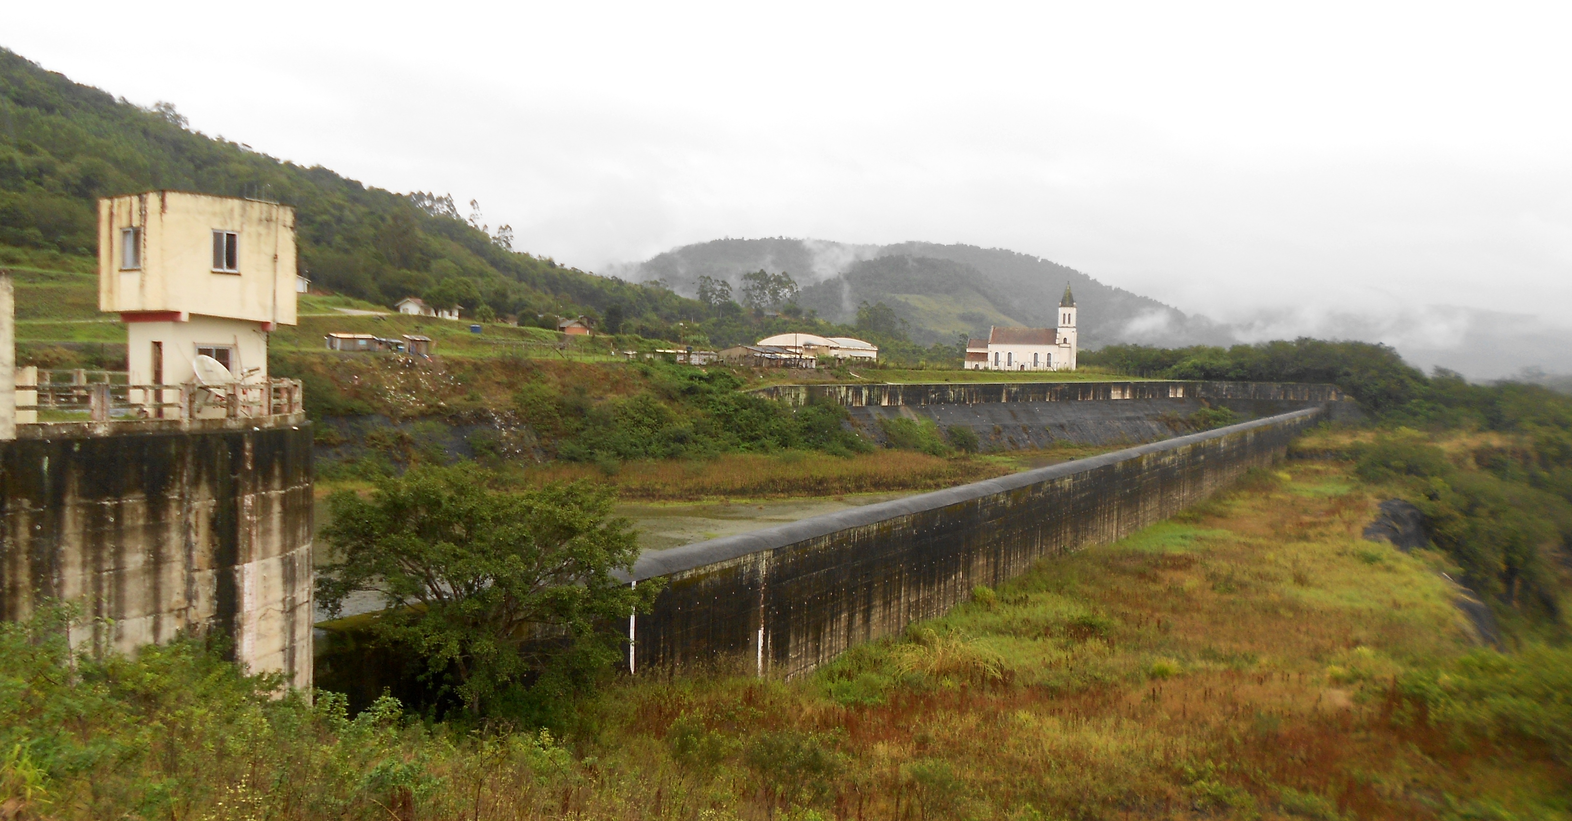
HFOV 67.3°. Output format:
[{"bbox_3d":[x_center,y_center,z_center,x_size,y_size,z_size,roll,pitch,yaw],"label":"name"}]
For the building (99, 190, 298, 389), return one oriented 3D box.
[{"bbox_3d":[-16.900,-2.800,34.000,3.950,6.300,3.950,2,3,41],"label":"building"}]

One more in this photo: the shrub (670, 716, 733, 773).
[{"bbox_3d":[-1.866,7.342,26.000,1.400,1.270,1.300,0,2,0],"label":"shrub"}]

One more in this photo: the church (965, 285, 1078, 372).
[{"bbox_3d":[62.471,-21.581,312.000,28.000,22.600,11.000,1,2,14],"label":"church"}]

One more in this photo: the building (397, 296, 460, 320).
[{"bbox_3d":[-77.317,-22.147,255.000,8.000,4.500,12.000,1,3,27],"label":"building"}]

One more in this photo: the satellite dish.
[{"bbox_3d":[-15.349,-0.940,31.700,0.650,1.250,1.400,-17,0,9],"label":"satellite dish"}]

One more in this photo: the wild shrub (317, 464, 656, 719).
[{"bbox_3d":[-8.520,5.070,33.500,9.000,7.100,7.800,-1,2,-14],"label":"wild shrub"}]

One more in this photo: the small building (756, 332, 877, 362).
[{"bbox_3d":[8.438,-16.389,312.000,22.000,8.000,31.000,1,2,20],"label":"small building"}]

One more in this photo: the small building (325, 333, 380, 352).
[{"bbox_3d":[-67.927,-10.680,185.000,7.600,2.900,4.200,-1,3,-30],"label":"small building"}]

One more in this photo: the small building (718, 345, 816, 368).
[{"bbox_3d":[-4.135,-12.128,265.000,10.500,5.100,19.000,2,3,38],"label":"small building"}]

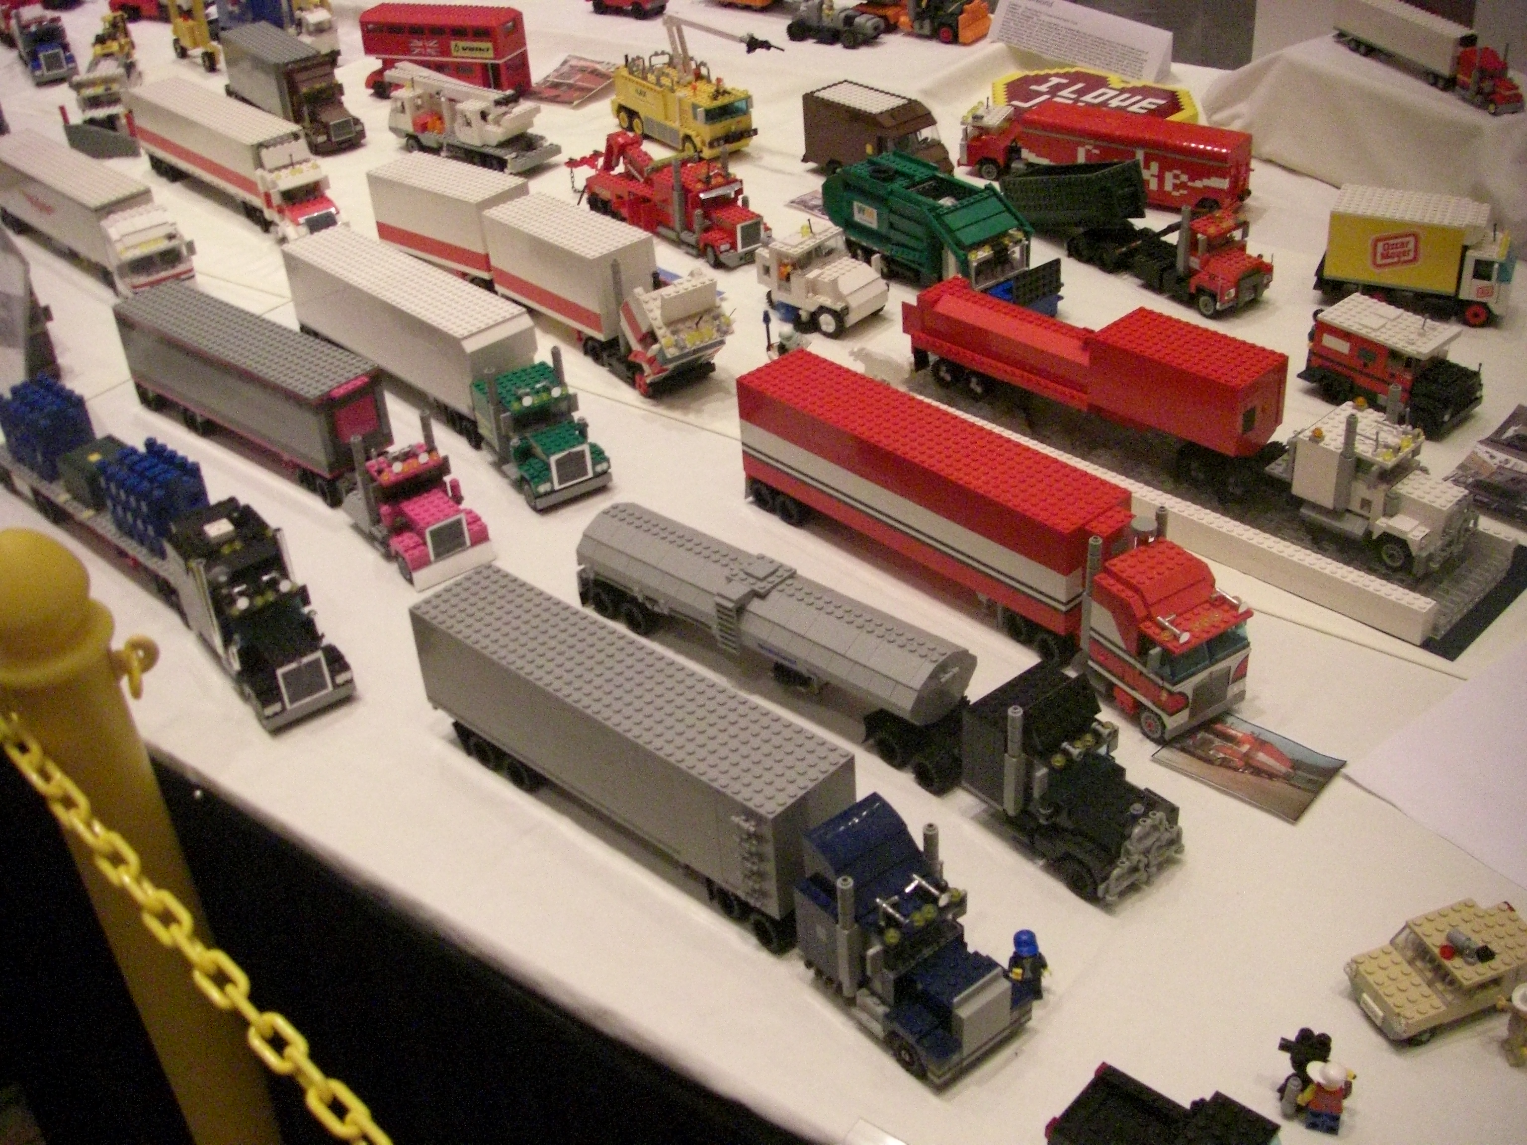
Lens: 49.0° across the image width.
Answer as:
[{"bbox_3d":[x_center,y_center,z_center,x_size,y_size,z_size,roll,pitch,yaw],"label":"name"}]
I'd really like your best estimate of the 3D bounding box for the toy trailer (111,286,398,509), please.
[{"bbox_3d":[-0.425,-0.154,1.392,0.305,0.096,0.065,24,43,36],"label":"toy trailer"}]

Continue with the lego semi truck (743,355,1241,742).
[{"bbox_3d":[0.141,-0.033,1.116,0.076,0.107,0.414,-27,40,-30],"label":"lego semi truck"}]

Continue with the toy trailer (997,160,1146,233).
[{"bbox_3d":[0.299,-0.363,1.624,0.064,0.056,0.123,-24,23,-27],"label":"toy trailer"}]

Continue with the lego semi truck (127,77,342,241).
[{"bbox_3d":[-0.598,-0.471,1.924,0.070,0.111,0.420,-28,40,-31],"label":"lego semi truck"}]

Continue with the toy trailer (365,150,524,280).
[{"bbox_3d":[-0.306,-0.344,1.667,0.174,0.112,0.065,24,43,36],"label":"toy trailer"}]

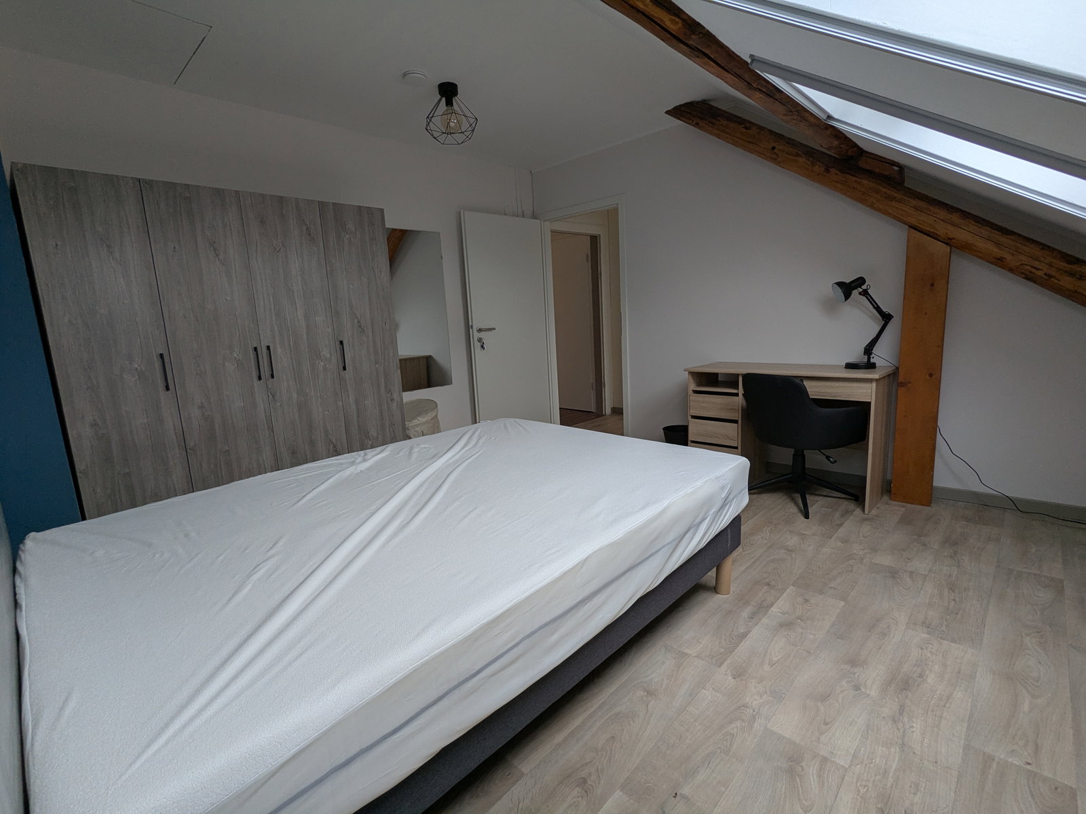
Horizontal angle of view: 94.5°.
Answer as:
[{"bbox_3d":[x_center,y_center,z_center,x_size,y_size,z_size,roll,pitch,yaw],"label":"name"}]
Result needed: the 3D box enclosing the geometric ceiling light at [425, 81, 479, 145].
[{"bbox_3d":[-0.527,-1.680,2.854,0.285,0.275,0.285,-3,10,0],"label":"geometric ceiling light"}]

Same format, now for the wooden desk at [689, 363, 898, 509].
[{"bbox_3d":[1.493,0.130,3.135,0.470,0.748,1.085,-12,14,-44],"label":"wooden desk"}]

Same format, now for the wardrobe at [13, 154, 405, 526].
[{"bbox_3d":[-1.677,-0.219,2.887,1.610,1.835,0.520,-12,14,-44],"label":"wardrobe"}]

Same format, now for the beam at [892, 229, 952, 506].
[{"bbox_3d":[2.059,-0.204,2.720,0.165,1.484,0.178,-12,14,-44],"label":"beam"}]

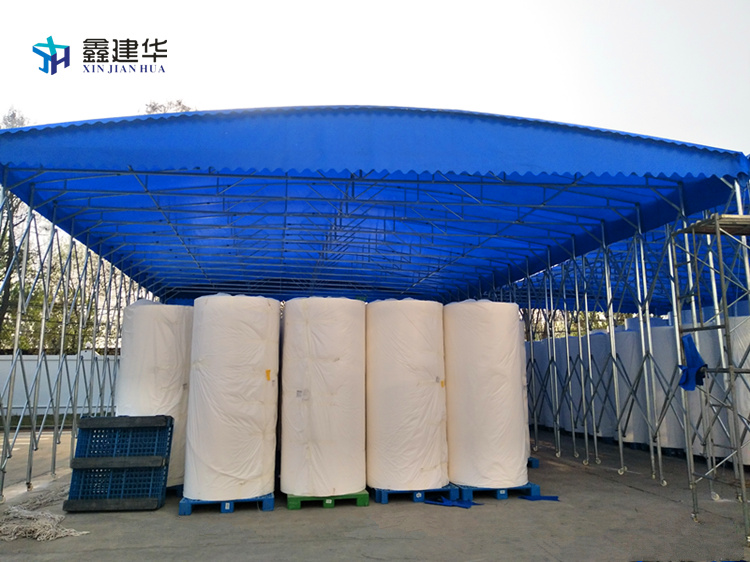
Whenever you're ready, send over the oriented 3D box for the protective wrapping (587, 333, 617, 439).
[{"bbox_3d":[6.139,2.710,14.747,1.130,2.580,1.130,1,-10,-10],"label":"protective wrapping"}]

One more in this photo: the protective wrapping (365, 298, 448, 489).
[{"bbox_3d":[0.487,1.671,8.520,1.200,2.630,1.200,1,-10,-10],"label":"protective wrapping"}]

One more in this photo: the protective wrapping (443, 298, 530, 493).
[{"bbox_3d":[1.677,1.678,8.578,1.170,2.620,1.170,0,-10,0],"label":"protective wrapping"}]

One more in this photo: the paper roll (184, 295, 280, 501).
[{"bbox_3d":[-1.989,1.597,7.978,1.200,2.630,1.200,1,-10,-10],"label":"paper roll"}]

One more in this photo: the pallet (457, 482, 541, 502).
[{"bbox_3d":[1.655,3.060,8.432,1.197,0.155,1.120,1,-10,-11],"label":"pallet"}]

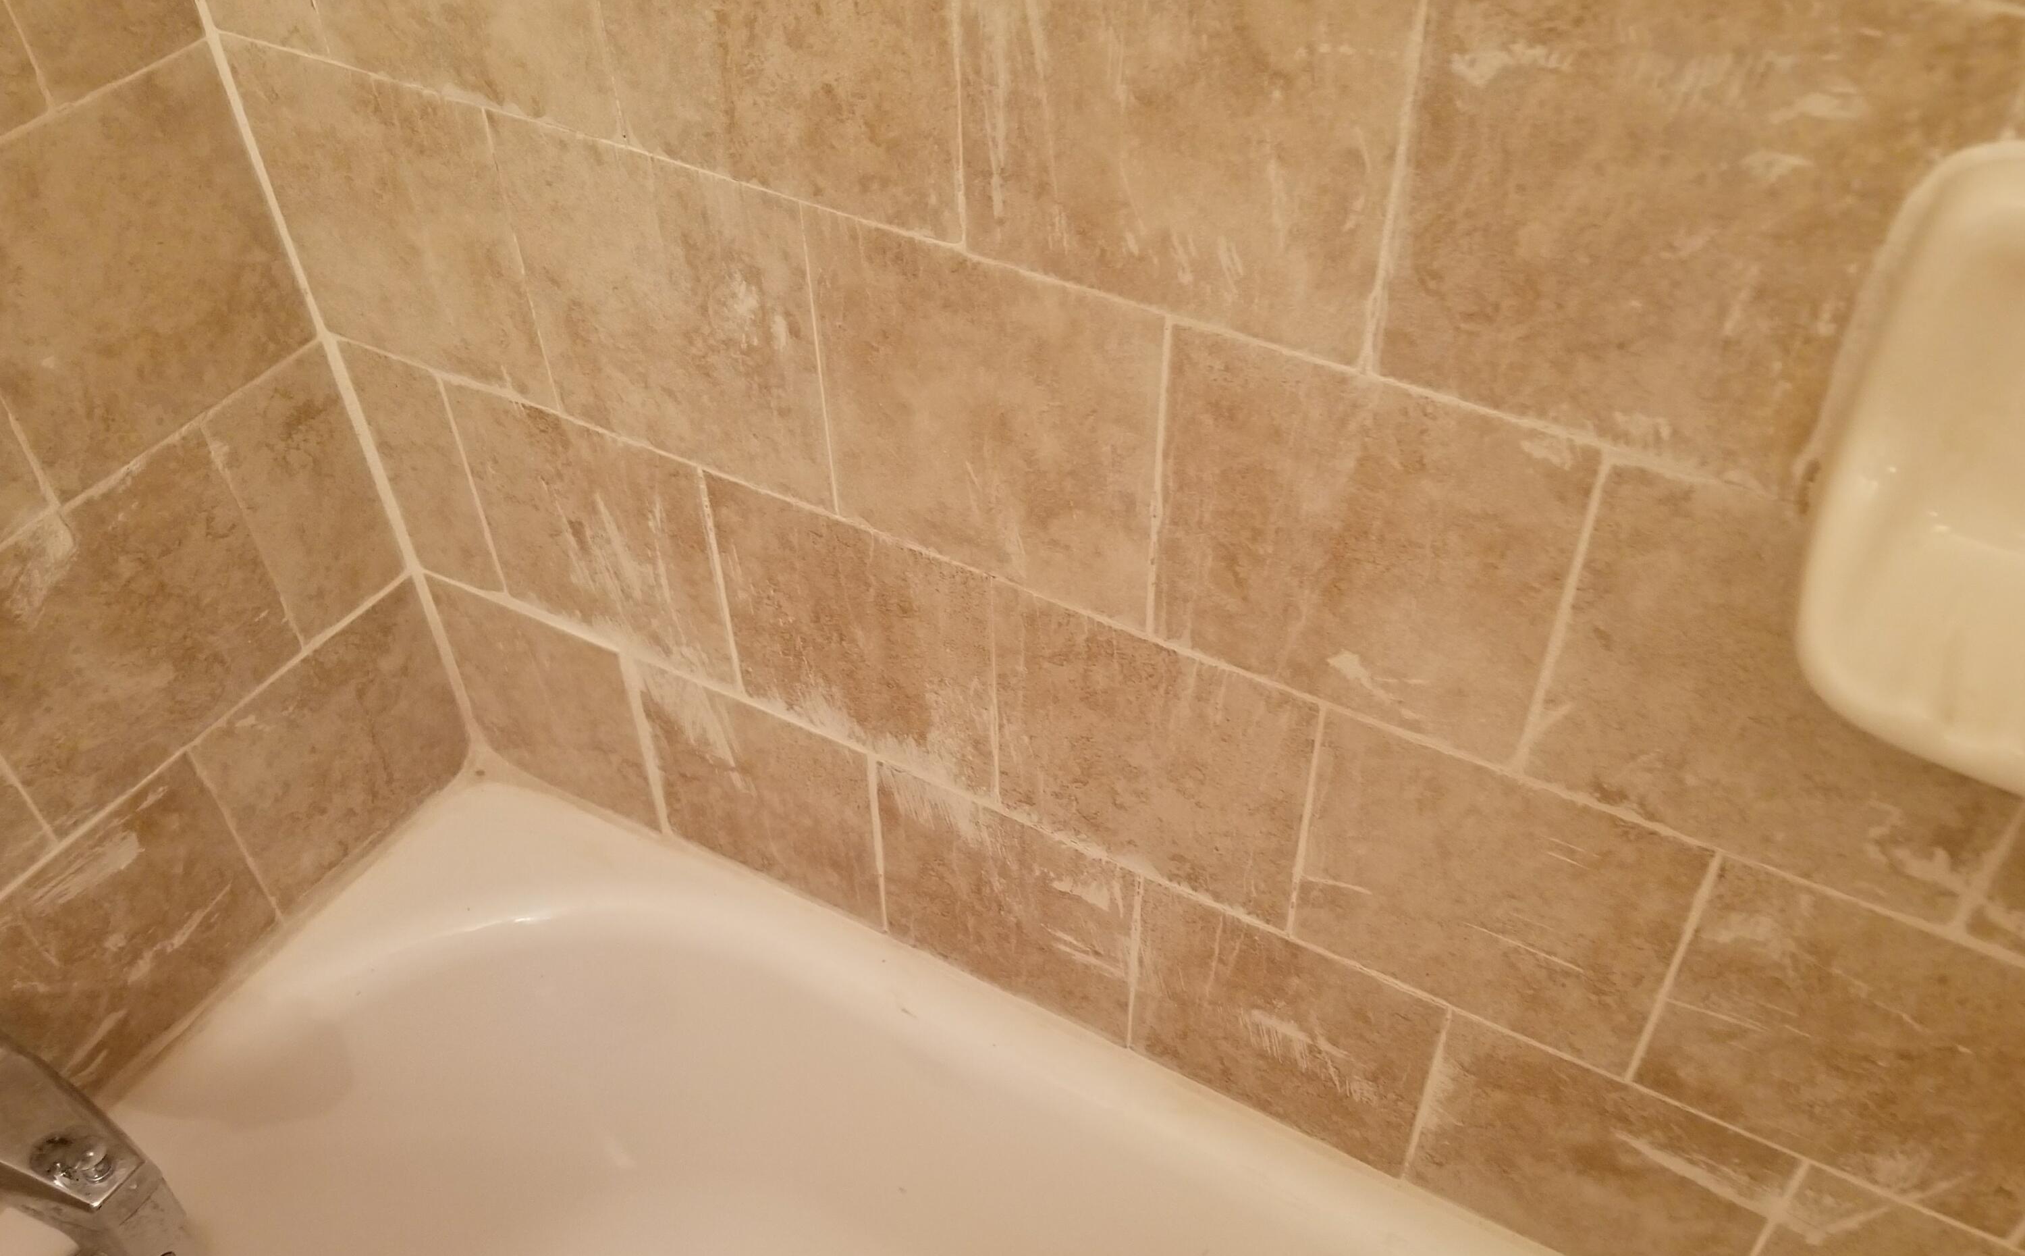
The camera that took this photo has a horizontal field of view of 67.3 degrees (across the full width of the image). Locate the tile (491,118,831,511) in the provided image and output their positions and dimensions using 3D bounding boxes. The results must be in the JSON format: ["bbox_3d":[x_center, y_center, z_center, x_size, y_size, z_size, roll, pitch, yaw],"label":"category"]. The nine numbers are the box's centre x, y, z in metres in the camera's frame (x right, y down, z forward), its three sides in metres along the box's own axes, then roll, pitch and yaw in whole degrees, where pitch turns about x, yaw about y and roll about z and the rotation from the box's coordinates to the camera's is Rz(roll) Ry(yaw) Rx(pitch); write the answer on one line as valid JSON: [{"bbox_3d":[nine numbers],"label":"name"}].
[{"bbox_3d":[-0.145,-0.134,0.651,0.153,0.150,0.009,21,48,20],"label":"tile"}]

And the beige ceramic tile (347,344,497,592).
[{"bbox_3d":[-0.316,-0.085,0.826,0.069,0.152,0.009,21,48,20],"label":"beige ceramic tile"}]

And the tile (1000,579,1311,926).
[{"bbox_3d":[0.061,0.056,0.679,0.151,0.149,0.009,21,48,20],"label":"tile"}]

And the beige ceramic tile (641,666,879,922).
[{"bbox_3d":[-0.142,0.094,0.867,0.154,0.153,0.009,21,48,20],"label":"beige ceramic tile"}]

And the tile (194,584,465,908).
[{"bbox_3d":[-0.395,0.069,0.894,0.009,0.150,0.152,21,48,20],"label":"tile"}]

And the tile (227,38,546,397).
[{"bbox_3d":[-0.282,-0.185,0.705,0.151,0.151,0.009,21,48,20],"label":"tile"}]

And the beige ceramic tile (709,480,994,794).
[{"bbox_3d":[-0.074,0.004,0.730,0.152,0.149,0.009,21,48,20],"label":"beige ceramic tile"}]

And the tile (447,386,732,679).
[{"bbox_3d":[-0.213,-0.049,0.784,0.155,0.150,0.009,21,48,20],"label":"tile"}]

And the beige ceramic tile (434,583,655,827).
[{"bbox_3d":[-0.280,0.045,0.924,0.151,0.153,0.009,21,48,20],"label":"beige ceramic tile"}]

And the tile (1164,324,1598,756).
[{"bbox_3d":[0.124,-0.029,0.550,0.151,0.149,0.009,21,48,20],"label":"tile"}]

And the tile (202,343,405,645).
[{"bbox_3d":[-0.375,-0.068,0.811,0.009,0.153,0.074,21,48,20],"label":"tile"}]

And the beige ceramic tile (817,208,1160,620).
[{"bbox_3d":[-0.009,-0.080,0.601,0.150,0.150,0.009,21,48,20],"label":"beige ceramic tile"}]

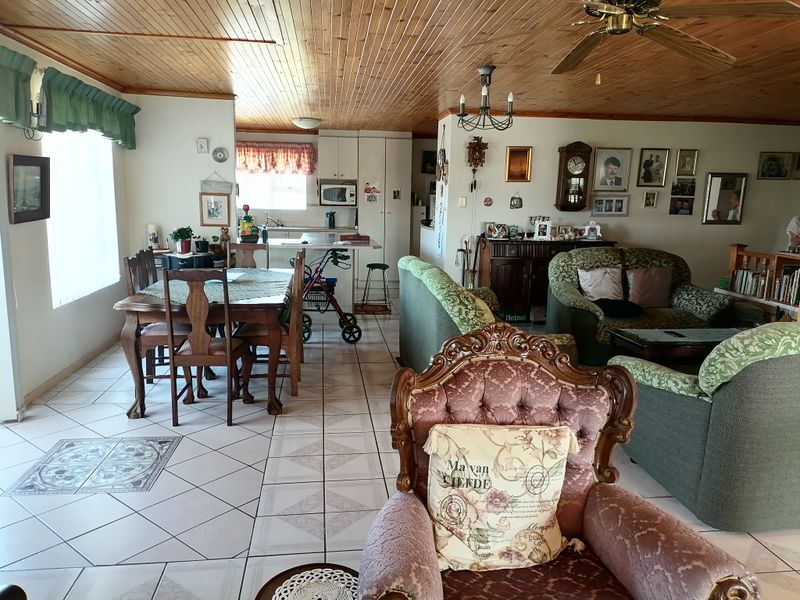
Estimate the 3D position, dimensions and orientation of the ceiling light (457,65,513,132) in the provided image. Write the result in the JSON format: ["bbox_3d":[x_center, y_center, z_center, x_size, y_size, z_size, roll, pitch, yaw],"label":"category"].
[{"bbox_3d":[0.665,-1.563,4.657,0.451,0.487,0.438,0,10,-7],"label":"ceiling light"}]

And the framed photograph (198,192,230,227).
[{"bbox_3d":[-1.990,-0.969,6.464,0.324,0.359,0.025,0,10,-7],"label":"framed photograph"}]

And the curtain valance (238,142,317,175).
[{"bbox_3d":[-2.019,-2.251,9.587,1.378,0.500,0.120,0,10,-7],"label":"curtain valance"}]

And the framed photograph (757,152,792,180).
[{"bbox_3d":[4.899,-1.742,7.845,0.473,0.351,0.031,0,10,-7],"label":"framed photograph"}]

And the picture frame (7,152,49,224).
[{"bbox_3d":[-2.484,-0.750,4.059,0.035,0.422,0.505,-1,10,-7],"label":"picture frame"}]

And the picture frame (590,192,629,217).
[{"bbox_3d":[2.686,-1.199,7.654,0.511,0.281,0.031,0,10,-7],"label":"picture frame"}]

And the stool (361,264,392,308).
[{"bbox_3d":[-0.301,-0.187,7.864,0.360,0.600,0.360,0,10,-7],"label":"stool"}]

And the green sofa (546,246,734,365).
[{"bbox_3d":[2.211,0.055,5.499,1.428,0.923,0.982,-1,10,-7],"label":"green sofa"}]

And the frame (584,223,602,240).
[{"bbox_3d":[2.397,-0.858,7.489,0.237,0.216,0.060,0,10,-7],"label":"frame"}]

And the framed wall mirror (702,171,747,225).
[{"bbox_3d":[4.053,-1.256,7.497,0.519,0.618,0.030,0,10,-7],"label":"framed wall mirror"}]

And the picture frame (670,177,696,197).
[{"bbox_3d":[3.782,-1.500,7.999,0.329,0.233,0.020,-1,10,-7],"label":"picture frame"}]

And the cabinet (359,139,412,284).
[{"bbox_3d":[-0.275,-1.388,9.530,0.818,2.313,0.601,0,10,-7],"label":"cabinet"}]

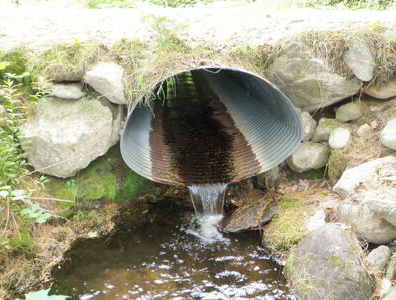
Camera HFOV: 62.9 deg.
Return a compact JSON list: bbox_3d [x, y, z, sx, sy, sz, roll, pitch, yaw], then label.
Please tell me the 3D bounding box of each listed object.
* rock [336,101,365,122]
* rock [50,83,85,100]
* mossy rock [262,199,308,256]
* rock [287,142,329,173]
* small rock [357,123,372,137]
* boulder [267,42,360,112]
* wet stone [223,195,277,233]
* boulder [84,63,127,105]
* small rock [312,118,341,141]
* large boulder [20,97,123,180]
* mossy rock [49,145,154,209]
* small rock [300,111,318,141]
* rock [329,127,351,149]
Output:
[{"bbox_3d":[1.525,-0.384,3.220,0.251,0.200,0.230,-3,26,-7],"label":"rock"},{"bbox_3d":[-1.113,-0.498,2.746,0.269,0.124,0.240,0,27,0],"label":"rock"},{"bbox_3d":[0.770,0.676,2.851,0.400,0.380,0.460,0,27,0],"label":"mossy rock"},{"bbox_3d":[1.099,0.079,3.280,0.416,0.268,0.330,0,27,0],"label":"rock"},{"bbox_3d":[1.584,-0.195,3.080,0.116,0.123,0.130,-3,26,-7],"label":"small rock"},{"bbox_3d":[1.167,-0.737,3.330,0.917,0.692,0.580,-3,26,-7],"label":"boulder"},{"bbox_3d":[0.480,0.588,2.980,0.500,0.232,0.370,-3,26,-7],"label":"wet stone"},{"bbox_3d":[-0.772,-0.563,2.736,0.326,0.330,0.330,0,27,0],"label":"boulder"},{"bbox_3d":[1.339,-0.202,3.341,0.277,0.222,0.250,0,27,0],"label":"small rock"},{"bbox_3d":[-1.137,-0.113,2.980,0.851,0.734,0.550,-3,26,-7],"label":"large boulder"},{"bbox_3d":[-0.891,0.259,3.030,0.957,0.532,0.550,-3,26,-7],"label":"mossy rock"},{"bbox_3d":[1.045,-0.237,3.150,0.182,0.292,0.180,-3,26,-7],"label":"small rock"},{"bbox_3d":[1.428,-0.119,3.271,0.183,0.205,0.180,0,27,0],"label":"rock"}]

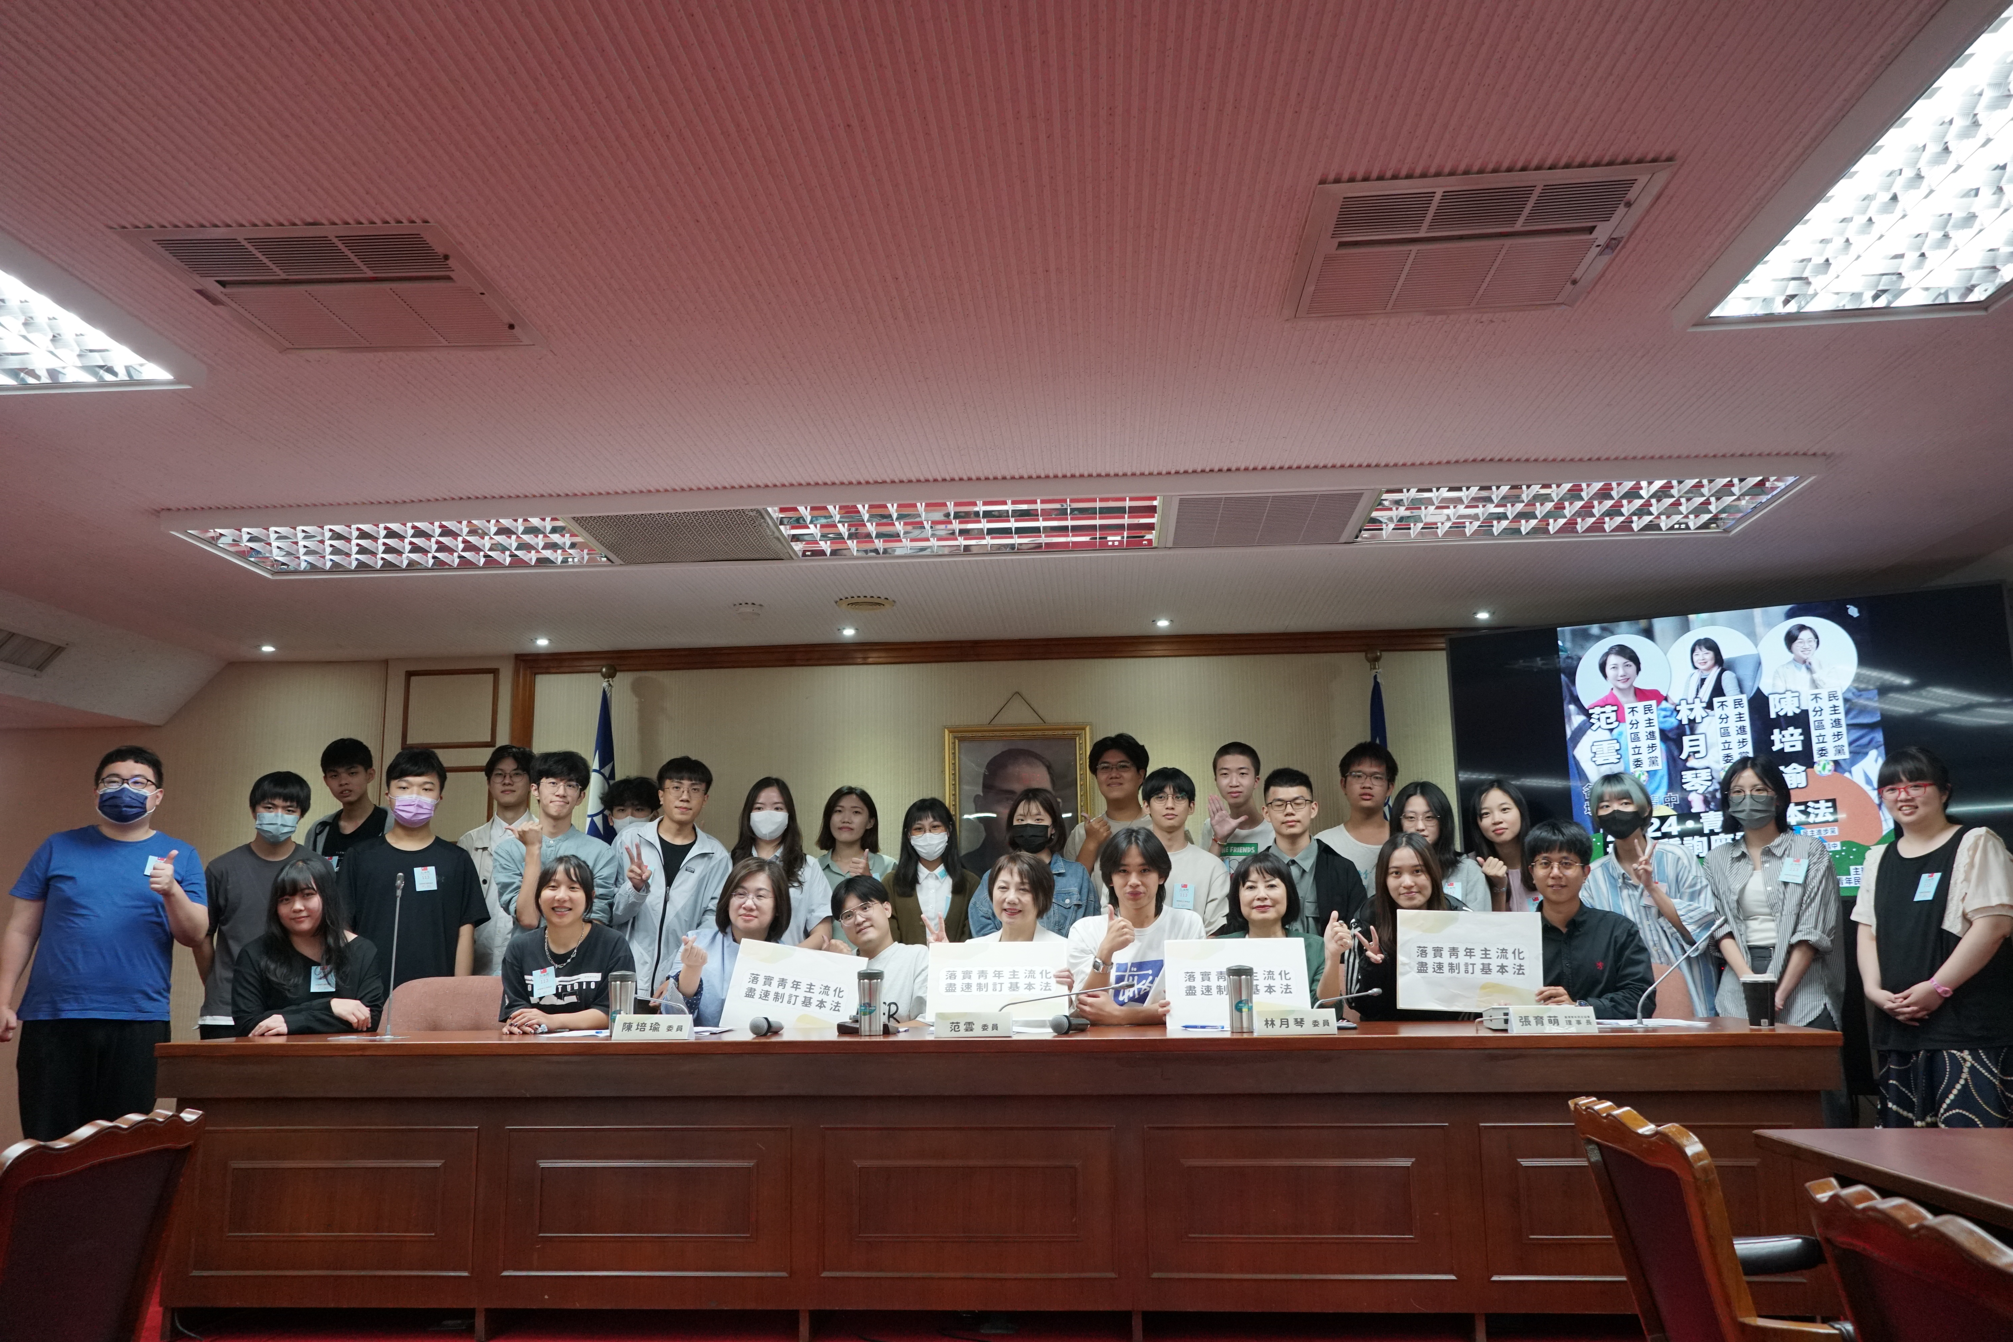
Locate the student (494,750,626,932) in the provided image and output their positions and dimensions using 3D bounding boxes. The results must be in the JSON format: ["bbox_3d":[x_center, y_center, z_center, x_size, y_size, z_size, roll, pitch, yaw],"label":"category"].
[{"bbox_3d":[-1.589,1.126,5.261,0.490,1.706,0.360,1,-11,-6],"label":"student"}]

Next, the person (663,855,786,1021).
[{"bbox_3d":[-0.846,1.209,4.617,0.520,1.286,0.680,0,-11,-3],"label":"person"}]

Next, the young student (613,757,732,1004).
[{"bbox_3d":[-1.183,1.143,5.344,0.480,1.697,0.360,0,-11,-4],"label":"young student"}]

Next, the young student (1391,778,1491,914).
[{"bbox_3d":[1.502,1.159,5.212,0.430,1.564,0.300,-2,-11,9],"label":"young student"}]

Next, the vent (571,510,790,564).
[{"bbox_3d":[-1.047,-0.434,4.946,0.640,0.040,0.580,-1,-11,3],"label":"vent"}]

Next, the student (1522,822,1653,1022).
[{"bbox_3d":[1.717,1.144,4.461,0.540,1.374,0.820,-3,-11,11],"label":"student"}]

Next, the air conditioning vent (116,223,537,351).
[{"bbox_3d":[-1.358,-0.782,3.119,0.600,0.050,0.600,-1,-11,3],"label":"air conditioning vent"}]

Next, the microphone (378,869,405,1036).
[{"bbox_3d":[-1.724,0.800,4.251,0.050,0.459,0.060,-1,-11,3],"label":"microphone"}]

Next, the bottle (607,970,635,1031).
[{"bbox_3d":[-1.129,0.981,4.449,0.076,0.189,0.076,-1,-11,4],"label":"bottle"}]

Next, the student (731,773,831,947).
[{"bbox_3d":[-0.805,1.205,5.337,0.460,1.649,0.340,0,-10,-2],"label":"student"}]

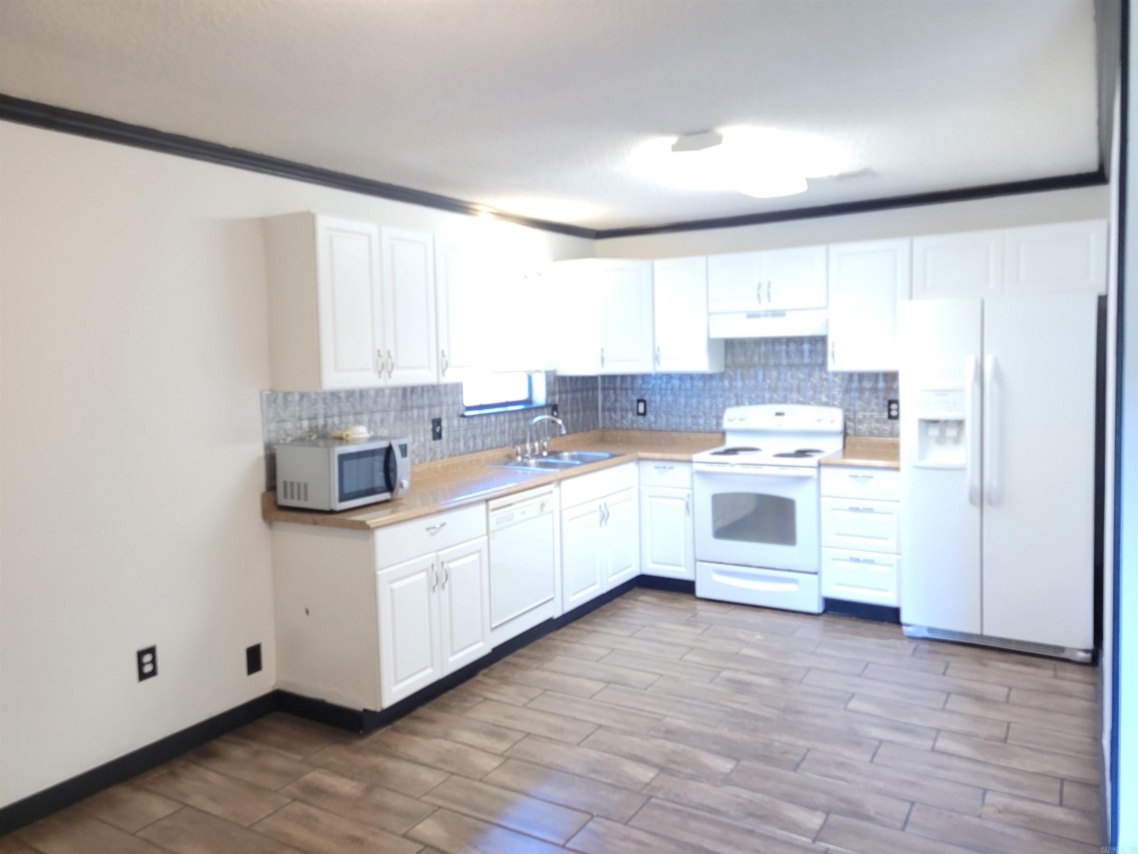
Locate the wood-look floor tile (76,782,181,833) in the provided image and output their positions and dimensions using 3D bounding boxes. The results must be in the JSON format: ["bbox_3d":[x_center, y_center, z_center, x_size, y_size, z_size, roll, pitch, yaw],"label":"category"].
[{"bbox_3d":[-1.546,1.333,3.004,0.380,0.010,0.200,1,6,31],"label":"wood-look floor tile"}]

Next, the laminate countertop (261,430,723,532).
[{"bbox_3d":[-0.128,0.221,4.777,0.988,0.121,3.046,1,5,31],"label":"laminate countertop"}]

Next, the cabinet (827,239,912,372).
[{"bbox_3d":[1.823,-0.717,5.100,0.461,0.737,0.324,1,5,31],"label":"cabinet"}]

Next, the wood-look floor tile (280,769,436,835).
[{"bbox_3d":[-0.751,1.326,3.036,0.607,0.010,0.203,1,5,31],"label":"wood-look floor tile"}]

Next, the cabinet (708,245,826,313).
[{"bbox_3d":[1.280,-0.897,5.322,0.750,0.357,0.320,1,6,31],"label":"cabinet"}]

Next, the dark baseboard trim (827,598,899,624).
[{"bbox_3d":[1.711,1.066,4.988,0.433,0.088,0.015,2,6,32],"label":"dark baseboard trim"}]

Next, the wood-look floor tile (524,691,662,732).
[{"bbox_3d":[0.108,1.266,3.784,0.616,0.010,0.203,2,6,32],"label":"wood-look floor tile"}]

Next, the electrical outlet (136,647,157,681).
[{"bbox_3d":[-1.610,0.906,3.274,0.010,0.117,0.073,2,6,32],"label":"electrical outlet"}]

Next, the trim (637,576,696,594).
[{"bbox_3d":[0.641,1.026,5.570,0.460,0.100,0.016,1,5,31],"label":"trim"}]

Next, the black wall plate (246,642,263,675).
[{"bbox_3d":[-1.402,1.031,3.797,0.008,0.121,0.079,2,6,32],"label":"black wall plate"}]

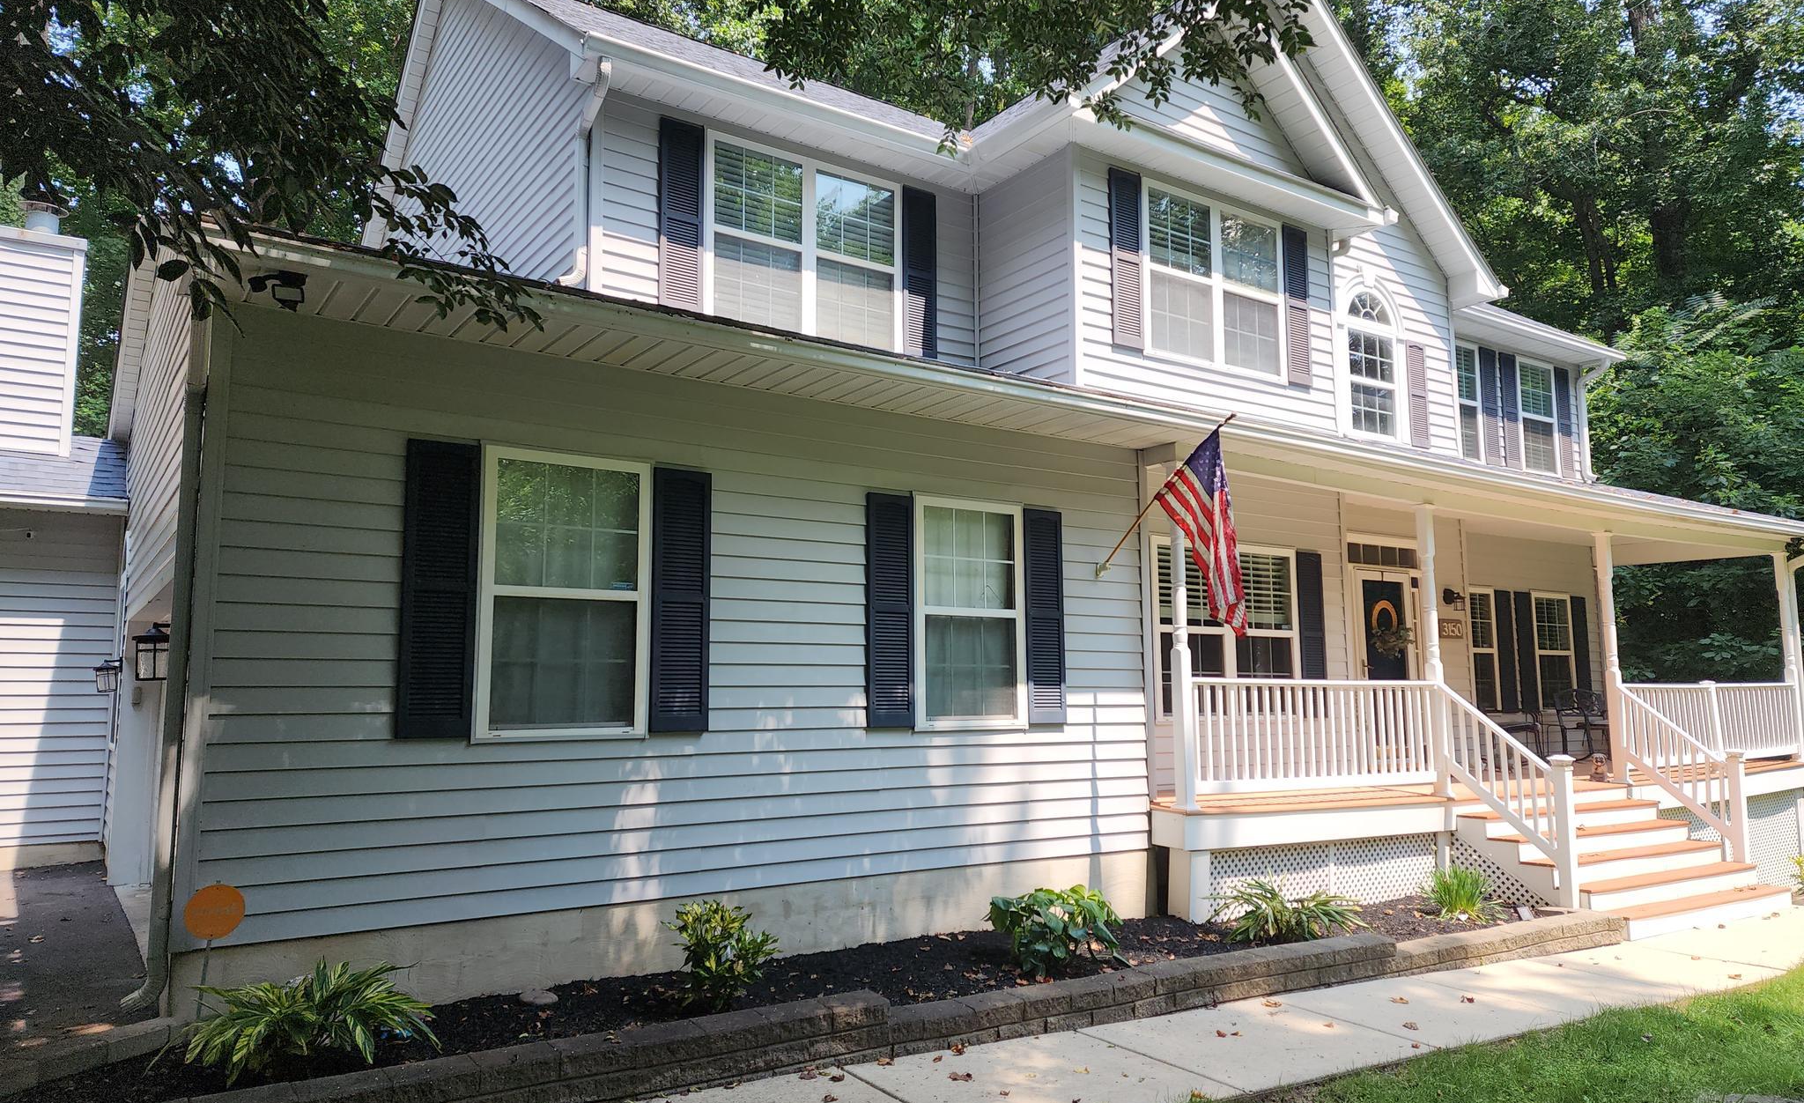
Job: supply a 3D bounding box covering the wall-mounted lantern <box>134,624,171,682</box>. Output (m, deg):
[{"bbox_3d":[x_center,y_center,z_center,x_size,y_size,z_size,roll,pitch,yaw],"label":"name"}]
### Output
[{"bbox_3d":[-3.622,0.498,5.815,0.195,0.280,0.170,4,-8,-35],"label":"wall-mounted lantern"}]

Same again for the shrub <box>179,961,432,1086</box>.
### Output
[{"bbox_3d":[-2.432,1.865,4.975,0.950,0.400,0.800,4,-8,-35],"label":"shrub"}]

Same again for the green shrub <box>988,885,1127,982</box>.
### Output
[{"bbox_3d":[0.869,2.093,6.724,0.720,0.470,0.620,4,-8,-35],"label":"green shrub"}]

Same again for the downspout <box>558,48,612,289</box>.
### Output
[{"bbox_3d":[-2.192,-2.638,8.317,0.190,1.540,0.610,4,-8,-35],"label":"downspout"}]

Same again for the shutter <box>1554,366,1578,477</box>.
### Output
[{"bbox_3d":[8.809,-1.701,15.861,0.370,1.490,0.050,4,-8,-35],"label":"shutter"}]

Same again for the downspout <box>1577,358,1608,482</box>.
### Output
[{"bbox_3d":[9.266,-1.723,15.958,0.100,1.610,0.430,4,-8,-35],"label":"downspout"}]

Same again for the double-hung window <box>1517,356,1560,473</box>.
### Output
[{"bbox_3d":[8.254,-1.732,15.512,0.940,1.500,0.090,4,-8,-35],"label":"double-hung window"}]

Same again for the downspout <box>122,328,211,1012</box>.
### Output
[{"bbox_3d":[-3.383,0.452,5.509,0.160,3.215,0.090,4,-8,-35],"label":"downspout"}]

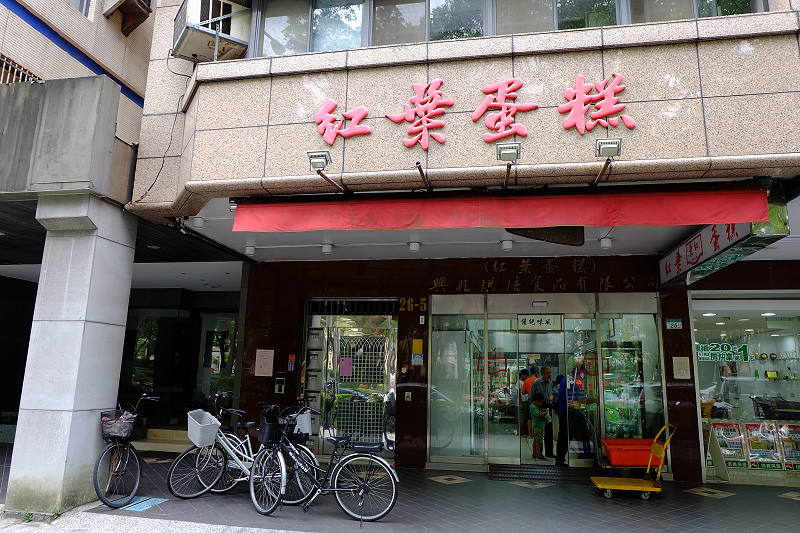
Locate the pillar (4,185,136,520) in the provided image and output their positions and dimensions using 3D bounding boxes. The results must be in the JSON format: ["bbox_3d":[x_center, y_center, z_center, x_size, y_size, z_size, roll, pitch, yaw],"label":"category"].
[{"bbox_3d":[-3.515,0.877,5.731,0.629,3.187,0.761,-1,-11,11],"label":"pillar"}]

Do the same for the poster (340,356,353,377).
[{"bbox_3d":[-0.851,1.647,8.716,0.211,0.294,0.010,-1,-11,11],"label":"poster"}]

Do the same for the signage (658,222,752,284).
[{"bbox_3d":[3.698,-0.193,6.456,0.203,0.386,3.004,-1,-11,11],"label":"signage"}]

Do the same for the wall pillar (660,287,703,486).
[{"bbox_3d":[4.042,1.656,7.759,0.426,2.740,0.325,-1,-11,11],"label":"wall pillar"}]

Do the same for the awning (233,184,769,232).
[{"bbox_3d":[0.756,-0.552,5.275,5.136,0.436,0.284,-1,-11,11],"label":"awning"}]

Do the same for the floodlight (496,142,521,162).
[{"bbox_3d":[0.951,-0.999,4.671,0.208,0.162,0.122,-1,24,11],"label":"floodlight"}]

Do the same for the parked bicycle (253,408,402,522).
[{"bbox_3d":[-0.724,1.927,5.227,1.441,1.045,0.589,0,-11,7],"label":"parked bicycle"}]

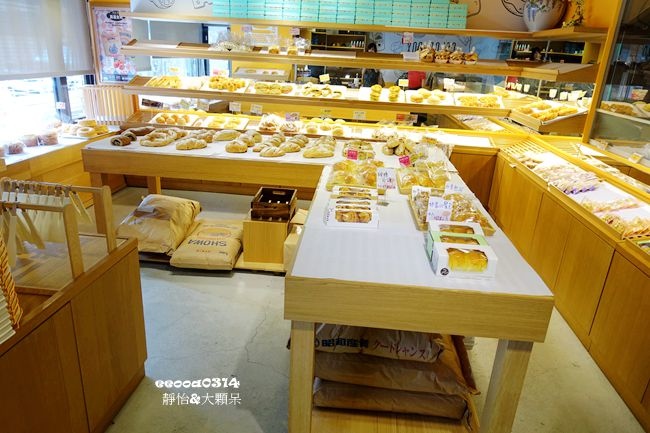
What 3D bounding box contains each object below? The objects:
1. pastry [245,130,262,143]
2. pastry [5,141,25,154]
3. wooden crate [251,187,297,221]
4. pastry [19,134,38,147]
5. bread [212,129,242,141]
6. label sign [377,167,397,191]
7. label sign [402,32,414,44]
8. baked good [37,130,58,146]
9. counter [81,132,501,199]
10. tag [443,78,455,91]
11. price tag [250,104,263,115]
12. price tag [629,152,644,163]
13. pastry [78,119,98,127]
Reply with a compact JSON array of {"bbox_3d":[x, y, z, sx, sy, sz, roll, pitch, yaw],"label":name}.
[{"bbox_3d":[-0.551,-0.634,3.443,0.120,0.068,0.140,4,21,3],"label":"pastry"},{"bbox_3d":[-2.344,-0.527,3.288,0.110,0.082,0.115,4,21,3],"label":"pastry"},{"bbox_3d":[-0.361,-0.086,3.162,0.263,0.126,0.370,4,20,2],"label":"wooden crate"},{"bbox_3d":[-2.415,-0.633,3.541,0.115,0.085,0.115,4,21,3],"label":"pastry"},{"bbox_3d":[-0.844,-0.699,3.723,0.240,0.075,0.120,-1,21,-10],"label":"bread"},{"bbox_3d":[0.303,-0.184,2.113,0.090,0.110,0.012,4,15,3],"label":"label sign"},{"bbox_3d":[0.814,-1.735,4.223,0.110,0.115,0.012,5,20,4],"label":"label sign"},{"bbox_3d":[-2.466,-0.692,3.830,0.110,0.110,0.140,5,20,4],"label":"baked good"},{"bbox_3d":[-0.345,-0.189,3.626,2.753,0.762,1.005,5,20,4],"label":"counter"},{"bbox_3d":[1.273,-1.356,4.443,0.118,0.112,0.012,5,20,4],"label":"tag"},{"bbox_3d":[-0.735,-1.151,4.660,0.115,0.095,0.012,4,12,3],"label":"price tag"},{"bbox_3d":[2.428,-0.460,3.379,0.012,0.075,0.100,25,21,-4],"label":"price tag"},{"bbox_3d":[-2.500,-0.964,4.558,0.150,0.068,0.150,5,20,4],"label":"pastry"}]

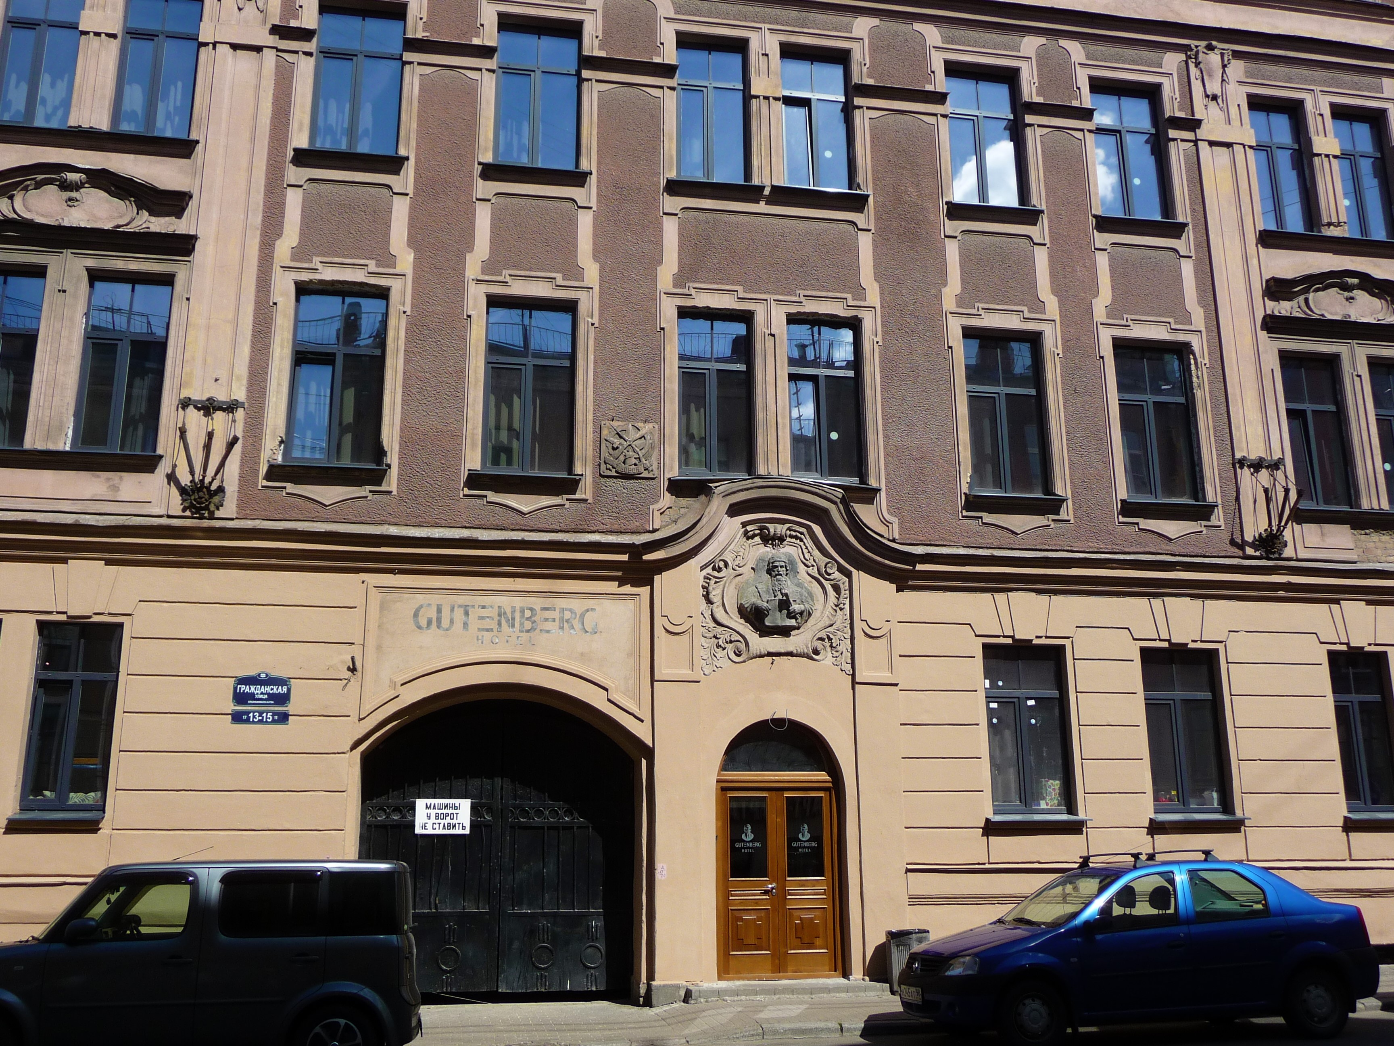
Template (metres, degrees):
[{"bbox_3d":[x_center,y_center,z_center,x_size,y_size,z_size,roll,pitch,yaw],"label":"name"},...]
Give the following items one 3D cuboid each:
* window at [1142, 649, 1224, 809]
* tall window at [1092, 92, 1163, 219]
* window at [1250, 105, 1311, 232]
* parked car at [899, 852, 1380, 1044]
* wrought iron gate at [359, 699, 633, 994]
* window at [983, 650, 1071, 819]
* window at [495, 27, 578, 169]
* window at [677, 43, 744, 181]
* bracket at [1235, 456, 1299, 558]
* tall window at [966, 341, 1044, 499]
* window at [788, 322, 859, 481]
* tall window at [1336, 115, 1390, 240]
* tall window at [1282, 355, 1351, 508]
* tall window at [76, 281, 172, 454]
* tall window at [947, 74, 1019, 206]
[{"bbox_3d":[6.428,2.741,17.011,0.965,2.126,0.200,2,-14,-10],"label":"window"},{"bbox_3d":[6.108,-5.257,18.344,1.126,2.086,0.200,2,-15,-10],"label":"tall window"},{"bbox_3d":[8.463,-5.175,18.771,0.948,2.099,0.200,2,-15,-10],"label":"window"},{"bbox_3d":[4.043,3.908,11.954,4.250,1.580,1.760,2,-14,-8],"label":"parked car"},{"bbox_3d":[-2.270,3.689,14.868,3.153,3.343,0.550,2,-15,-10],"label":"wrought iron gate"},{"bbox_3d":[4.247,2.662,16.608,1.027,2.130,0.200,2,-14,-10],"label":"window"},{"bbox_3d":[-2.083,-5.563,16.862,1.101,2.092,0.200,2,-15,-10],"label":"window"},{"bbox_3d":[0.210,-5.685,17.974,0.991,2.186,0.200,2,-14,-10],"label":"window"},{"bbox_3d":[7.544,-0.275,16.789,0.760,1.390,0.500,2,-15,-10],"label":"bracket"},{"bbox_3d":[4.242,-1.493,17.698,1.073,2.321,0.200,2,-14,-10],"label":"tall window"},{"bbox_3d":[1.625,-1.573,16.510,0.981,2.165,0.200,2,-15,-10],"label":"window"},{"bbox_3d":[9.779,-5.110,19.005,0.929,2.089,0.200,2,-15,-10],"label":"tall window"},{"bbox_3d":[8.472,-1.289,17.741,0.985,2.232,0.200,2,-15,-10],"label":"tall window"},{"bbox_3d":[-6.301,-1.727,14.182,0.867,1.984,0.150,2,-14,-10],"label":"tall window"},{"bbox_3d":[3.983,-5.359,17.965,1.105,2.077,0.200,2,-15,-10],"label":"tall window"}]

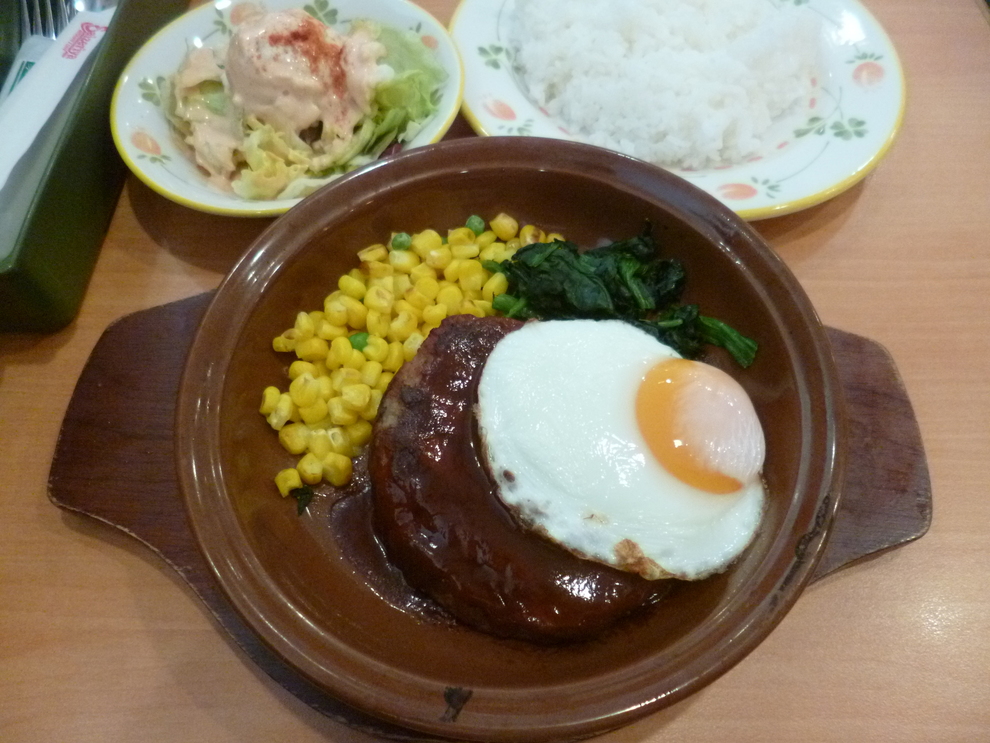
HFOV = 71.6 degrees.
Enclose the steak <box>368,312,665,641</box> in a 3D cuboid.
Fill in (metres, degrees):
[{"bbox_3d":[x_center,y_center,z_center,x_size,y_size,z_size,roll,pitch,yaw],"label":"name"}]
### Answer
[{"bbox_3d":[0.012,0.031,0.246,0.108,0.023,0.122,-27,64,-14],"label":"steak"}]

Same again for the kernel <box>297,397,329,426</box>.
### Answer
[{"bbox_3d":[-0.063,0.014,0.240,0.009,0.007,0.008,0,64,-1],"label":"kernel"}]

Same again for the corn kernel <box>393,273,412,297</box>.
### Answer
[{"bbox_3d":[-0.036,-0.032,0.265,0.008,0.007,0.009,-10,65,-6],"label":"corn kernel"}]

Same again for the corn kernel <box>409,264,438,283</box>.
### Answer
[{"bbox_3d":[-0.027,-0.038,0.265,0.010,0.007,0.008,10,64,4],"label":"corn kernel"}]

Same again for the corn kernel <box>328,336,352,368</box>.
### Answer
[{"bbox_3d":[-0.053,-0.007,0.236,0.007,0.007,0.010,-16,65,-10],"label":"corn kernel"}]

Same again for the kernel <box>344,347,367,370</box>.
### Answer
[{"bbox_3d":[-0.049,-0.005,0.241,0.009,0.007,0.008,38,68,16],"label":"kernel"}]

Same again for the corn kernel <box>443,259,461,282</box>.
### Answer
[{"bbox_3d":[-0.017,-0.039,0.268,0.007,0.007,0.009,23,80,3],"label":"corn kernel"}]

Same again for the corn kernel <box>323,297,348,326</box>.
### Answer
[{"bbox_3d":[-0.063,-0.024,0.272,0.009,0.008,0.011,-13,62,-7],"label":"corn kernel"}]

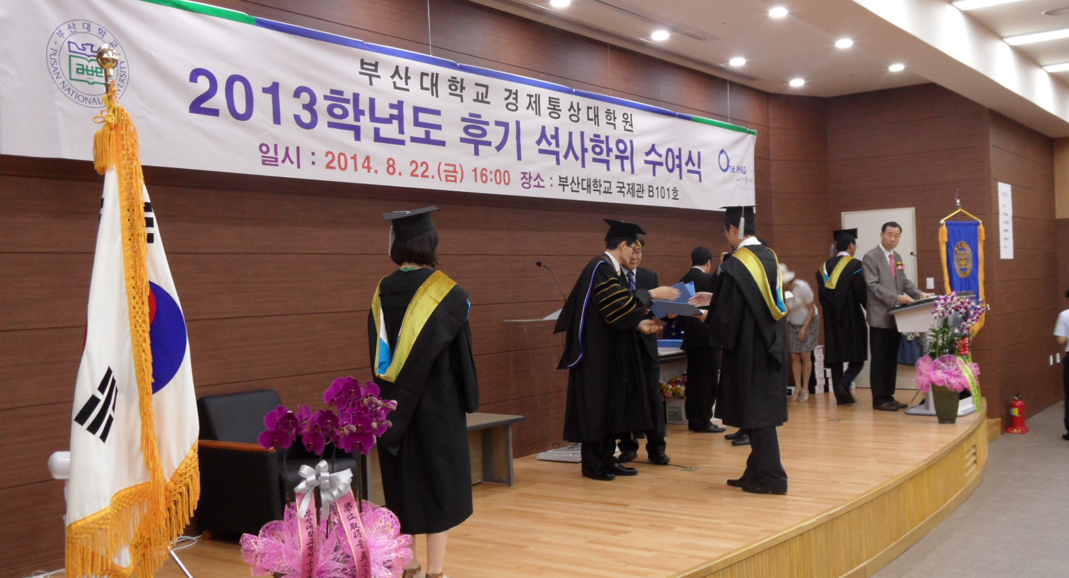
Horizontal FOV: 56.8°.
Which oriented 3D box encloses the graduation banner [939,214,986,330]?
[{"bbox_3d":[4.184,-0.126,9.650,0.780,1.174,0.120,-2,1,-34],"label":"graduation banner"}]

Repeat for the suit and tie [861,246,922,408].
[{"bbox_3d":[3.406,0.359,9.450,0.520,1.520,0.500,-2,1,-40],"label":"suit and tie"}]

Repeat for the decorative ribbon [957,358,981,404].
[{"bbox_3d":[3.796,0.799,8.630,0.190,0.430,0.160,-2,0,-35],"label":"decorative ribbon"}]

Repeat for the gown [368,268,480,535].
[{"bbox_3d":[-0.487,0.494,4.345,0.500,1.150,0.360,-1,1,38],"label":"gown"}]

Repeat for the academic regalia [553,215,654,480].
[{"bbox_3d":[0.491,0.398,6.845,0.640,1.720,0.600,-2,0,15],"label":"academic regalia"}]

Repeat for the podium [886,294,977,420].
[{"bbox_3d":[3.856,0.607,9.471,0.630,1.100,0.800,-2,0,40],"label":"podium"}]

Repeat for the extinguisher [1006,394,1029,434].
[{"bbox_3d":[5.129,1.318,10.500,0.220,0.426,0.220,-1,1,41],"label":"extinguisher"}]

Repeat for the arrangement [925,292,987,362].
[{"bbox_3d":[3.720,0.324,8.700,0.520,0.600,0.430,-2,0,-30],"label":"arrangement"}]

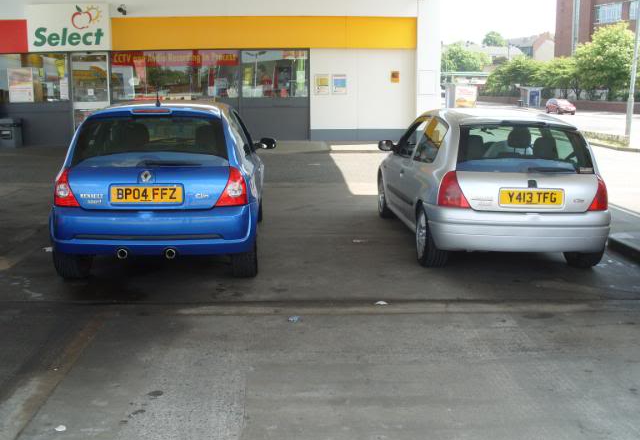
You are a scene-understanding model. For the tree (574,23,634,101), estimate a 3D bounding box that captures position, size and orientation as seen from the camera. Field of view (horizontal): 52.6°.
[{"bbox_3d":[29.068,-15.554,66.000,6.233,8.533,6.233,0,11,0],"label":"tree"}]

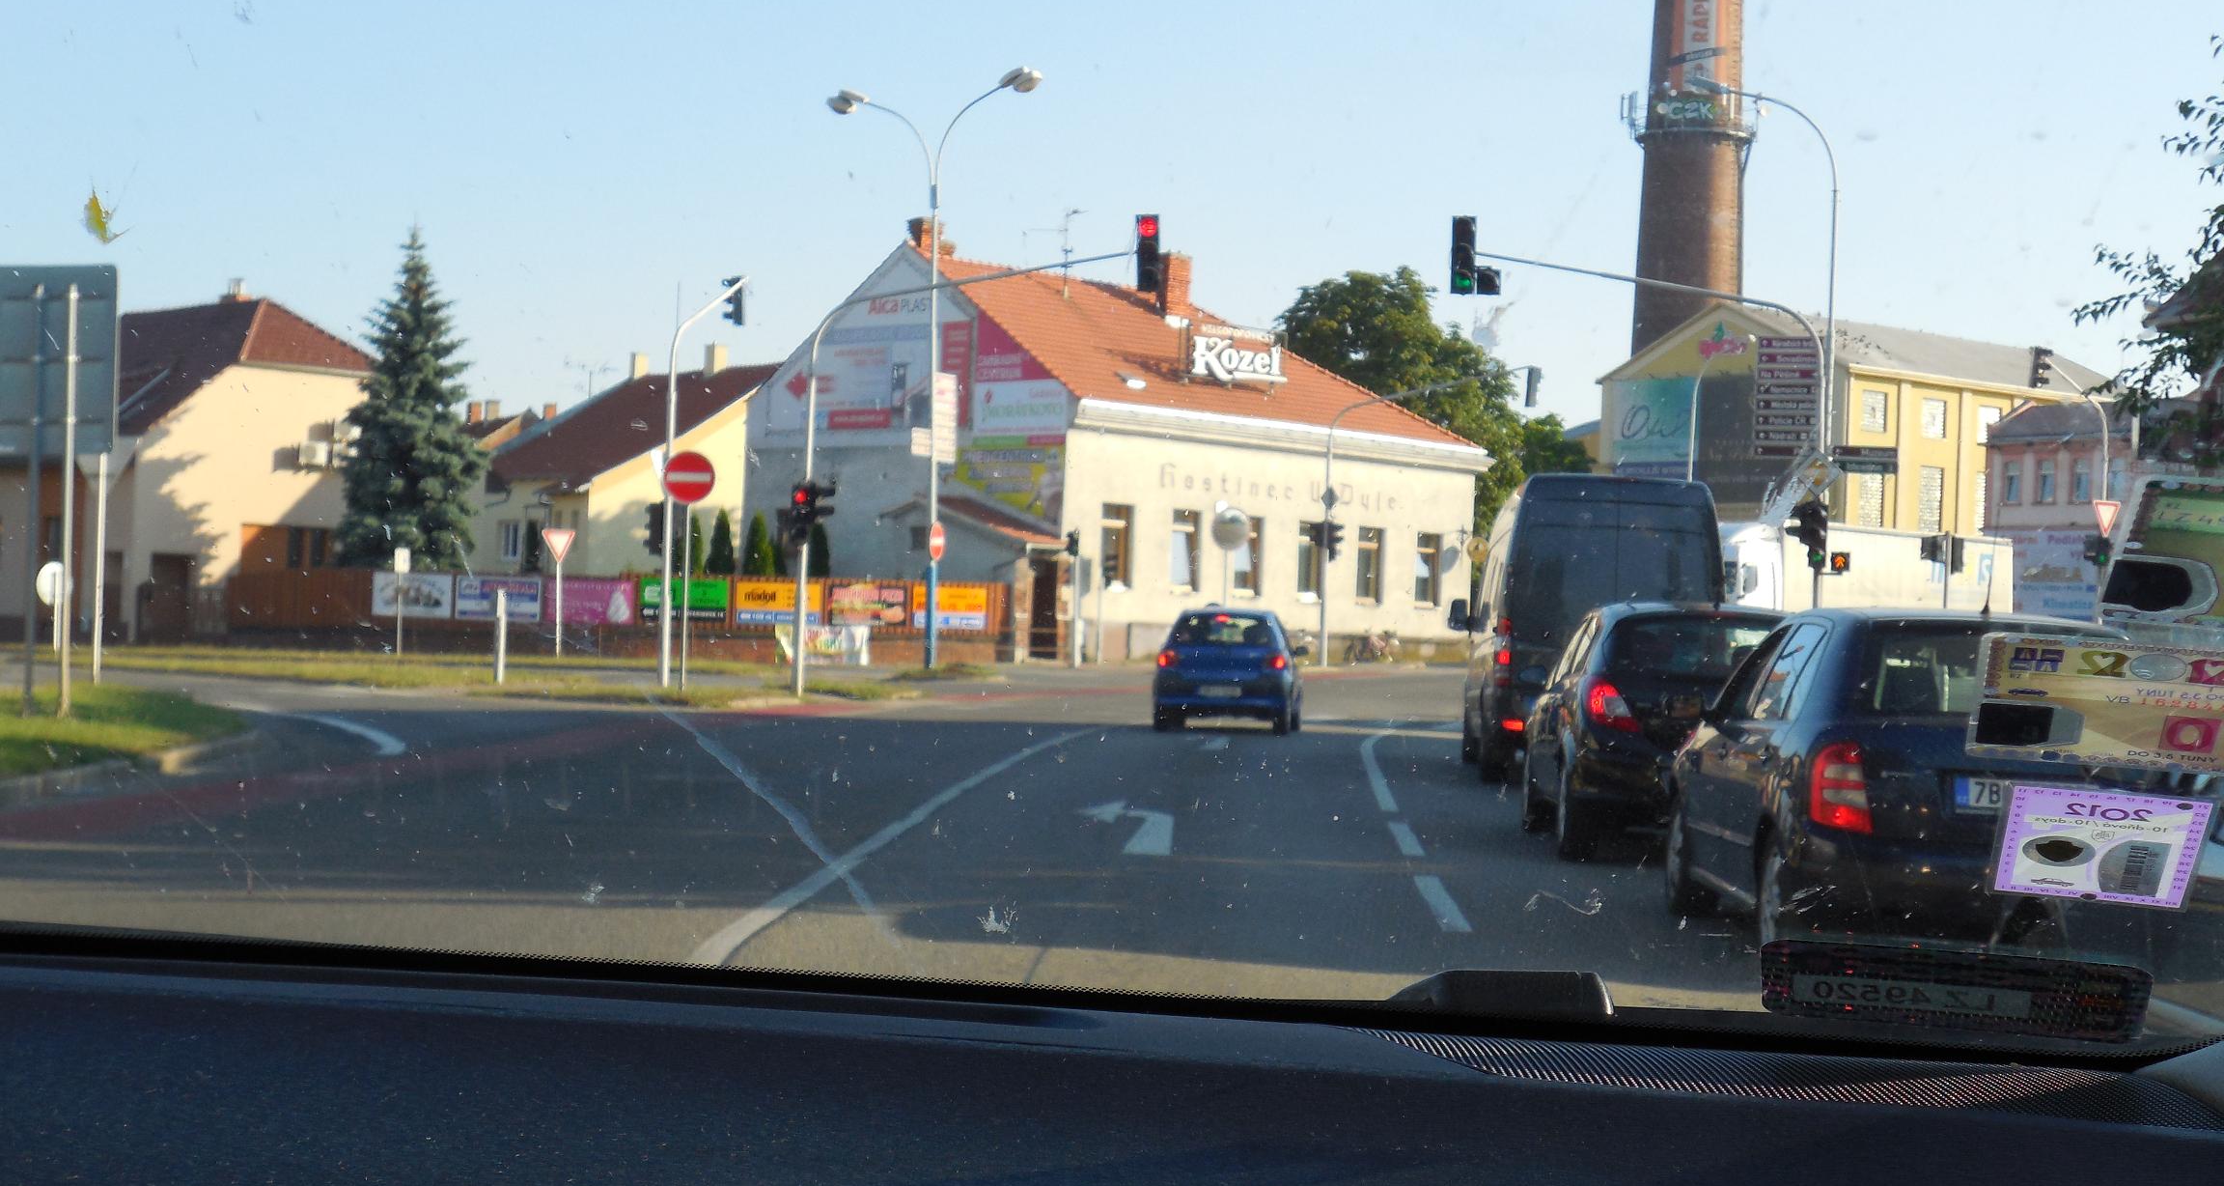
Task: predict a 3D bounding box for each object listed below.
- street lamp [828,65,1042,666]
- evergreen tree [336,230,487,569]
[{"bbox_3d":[-3.297,-4.093,58.581,5.100,10.937,0.450,1,-1,39],"label":"street lamp"},{"bbox_3d":[-14.260,-3.200,64.563,3.200,8.435,3.200,2,-1,0],"label":"evergreen tree"}]

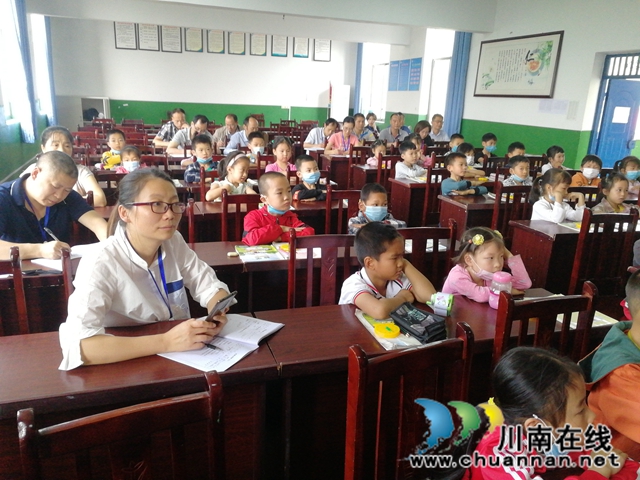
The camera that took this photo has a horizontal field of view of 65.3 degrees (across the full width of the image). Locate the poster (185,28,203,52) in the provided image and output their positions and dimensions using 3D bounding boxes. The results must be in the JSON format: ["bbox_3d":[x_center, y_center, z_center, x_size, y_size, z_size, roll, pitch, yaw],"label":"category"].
[{"bbox_3d":[-3.148,-5.019,12.488,0.427,0.575,0.025,-3,17,-19],"label":"poster"}]

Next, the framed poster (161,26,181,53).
[{"bbox_3d":[-3.660,-4.967,12.321,0.480,0.642,0.025,-3,17,-19],"label":"framed poster"}]

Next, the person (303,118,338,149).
[{"bbox_3d":[0.028,-1.341,7.991,0.550,1.210,0.650,-7,19,-30],"label":"person"}]

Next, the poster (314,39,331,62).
[{"bbox_3d":[0.077,-5.204,13.648,0.490,0.596,0.030,-3,16,-17],"label":"poster"}]

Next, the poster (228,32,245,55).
[{"bbox_3d":[-2.001,-4.797,12.053,0.406,0.600,0.030,-3,17,-18],"label":"poster"}]

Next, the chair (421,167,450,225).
[{"bbox_3d":[1.209,-0.161,4.527,0.400,0.967,0.440,-3,17,-19],"label":"chair"}]

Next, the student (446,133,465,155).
[{"bbox_3d":[1.758,-0.869,6.676,0.370,1.090,0.500,-3,17,-19],"label":"student"}]

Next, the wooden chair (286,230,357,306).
[{"bbox_3d":[0.079,0.457,2.099,0.385,0.941,0.450,-3,16,-17],"label":"wooden chair"}]

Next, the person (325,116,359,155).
[{"bbox_3d":[0.280,-1.129,7.196,0.540,1.265,0.650,-3,17,-18],"label":"person"}]

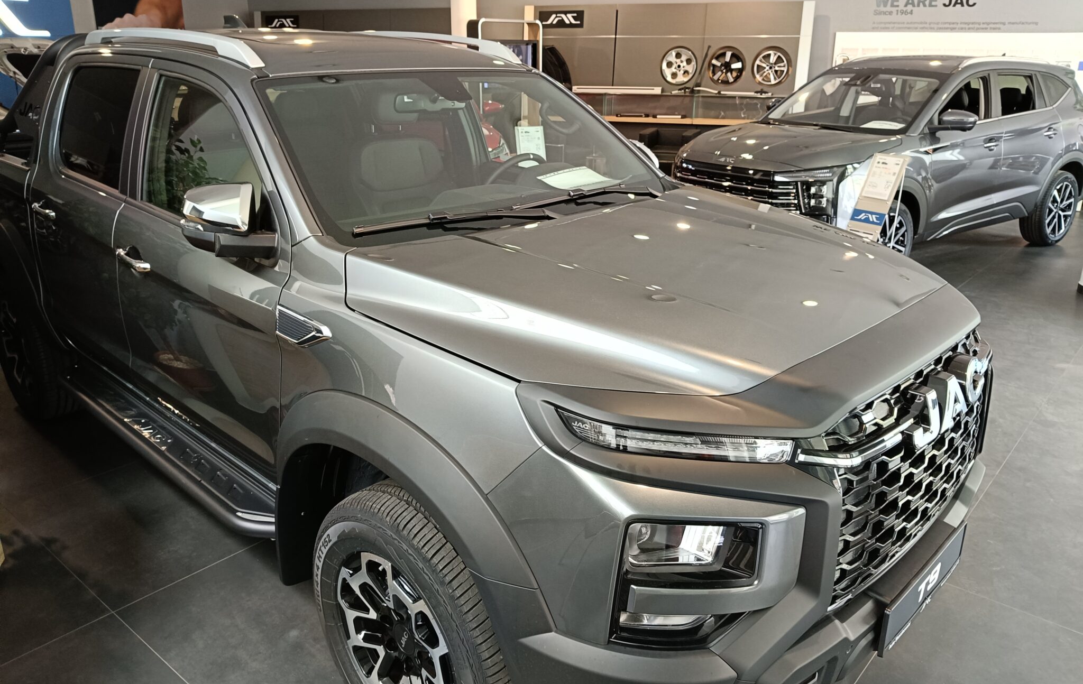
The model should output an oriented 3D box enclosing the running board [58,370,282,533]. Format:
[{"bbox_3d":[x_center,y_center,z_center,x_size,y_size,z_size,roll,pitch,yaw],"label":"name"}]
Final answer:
[{"bbox_3d":[-1.395,0.331,3.024,1.900,0.110,0.220,18,26,41],"label":"running board"}]

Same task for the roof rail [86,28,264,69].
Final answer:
[{"bbox_3d":[-1.390,-1.077,2.957,1.480,0.125,0.065,18,26,41],"label":"roof rail"}]

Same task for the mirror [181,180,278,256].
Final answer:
[{"bbox_3d":[-0.802,-0.307,2.113,0.150,0.190,0.250,18,26,41],"label":"mirror"}]

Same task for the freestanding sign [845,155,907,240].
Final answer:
[{"bbox_3d":[2.356,-0.800,5.916,0.600,1.130,0.290,-12,23,-31],"label":"freestanding sign"}]

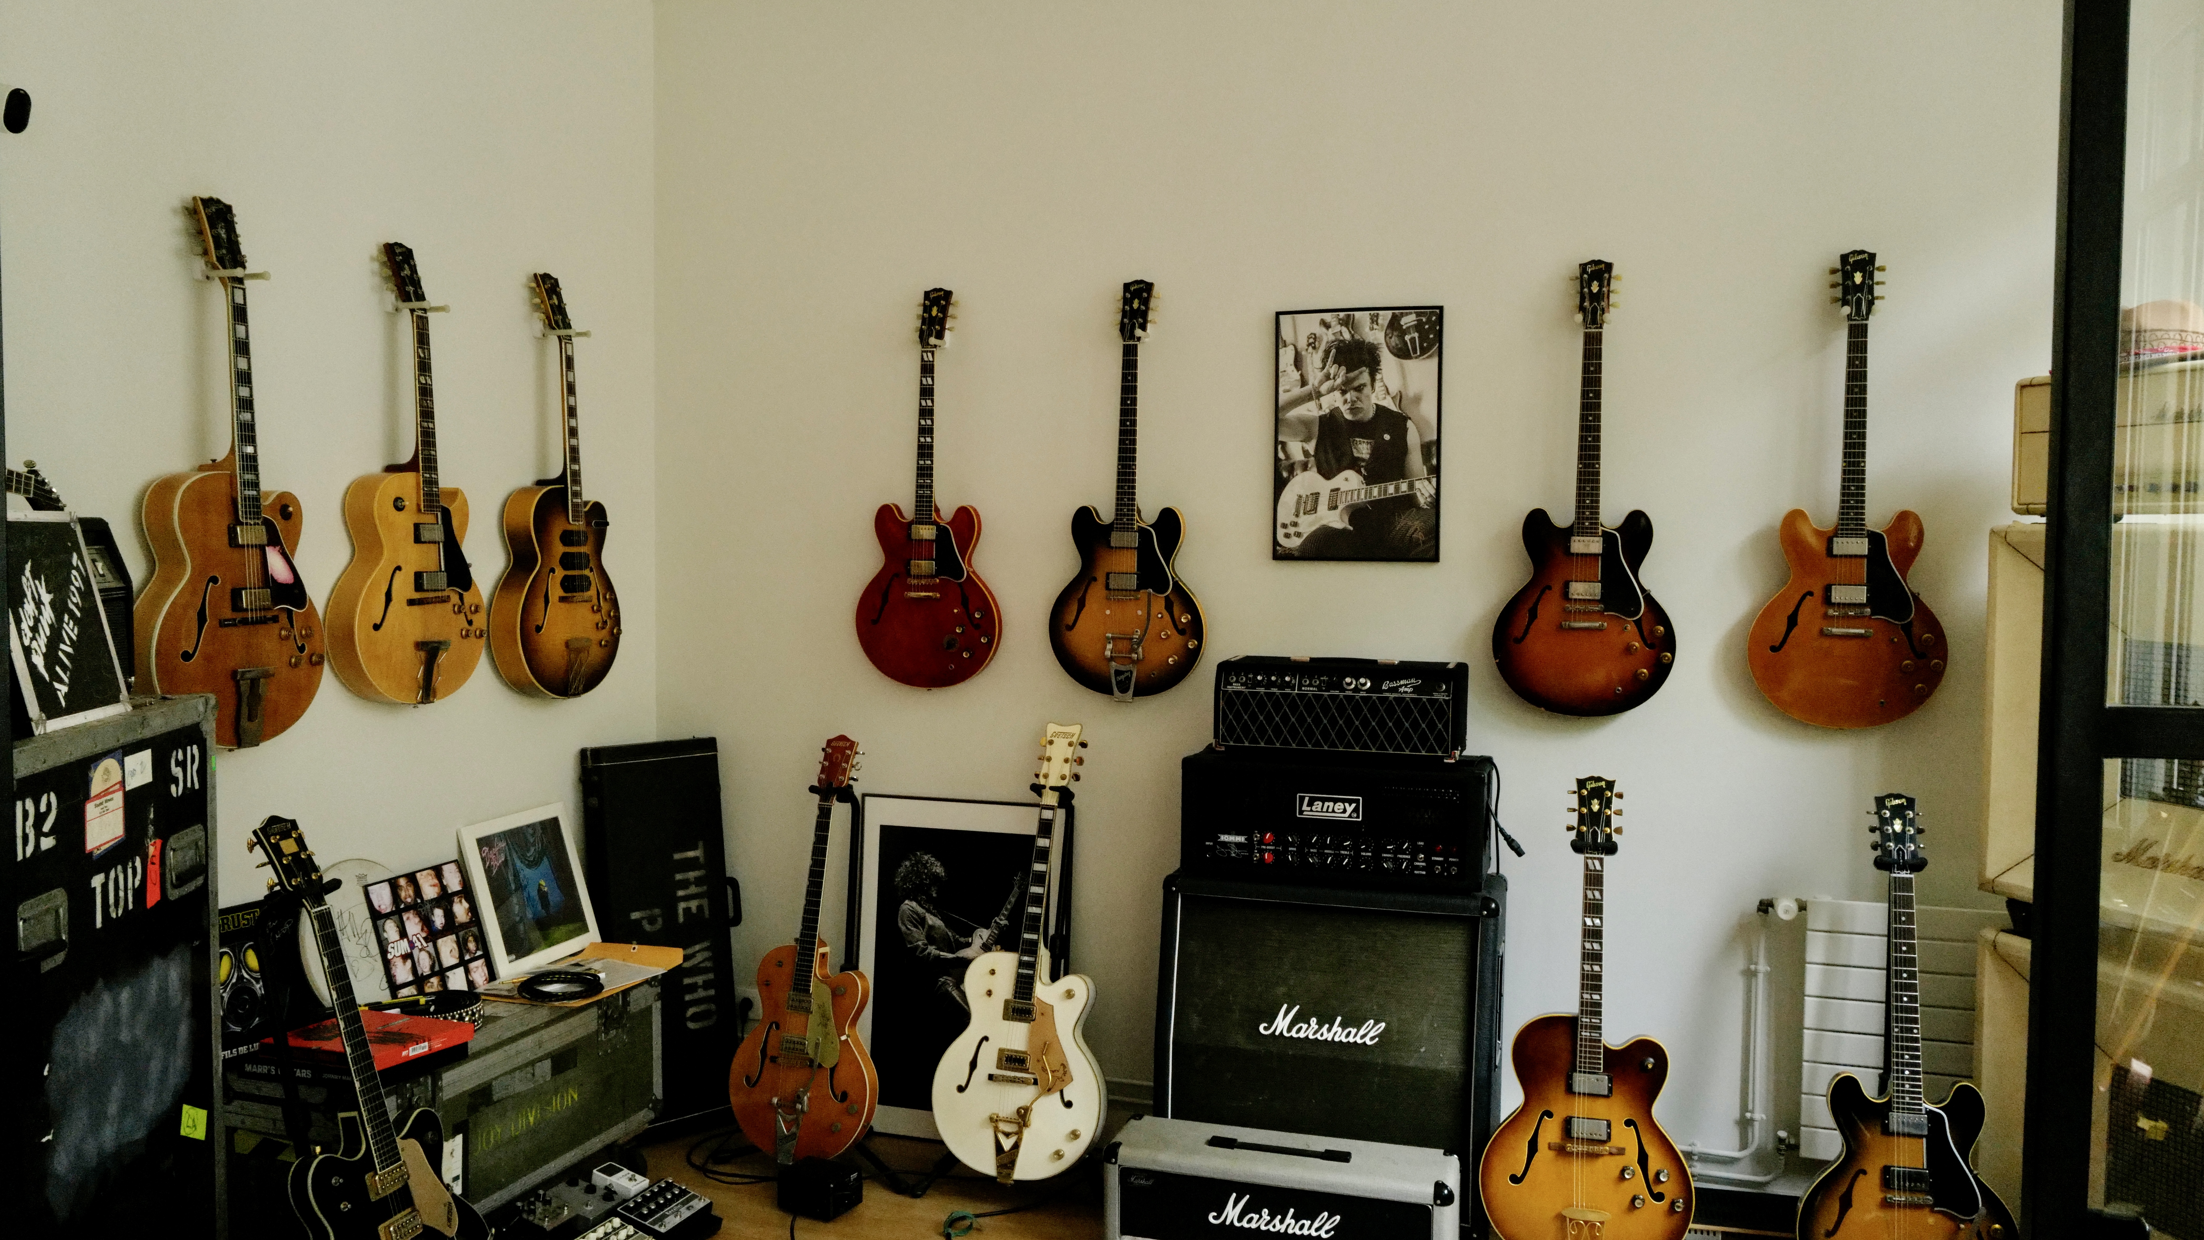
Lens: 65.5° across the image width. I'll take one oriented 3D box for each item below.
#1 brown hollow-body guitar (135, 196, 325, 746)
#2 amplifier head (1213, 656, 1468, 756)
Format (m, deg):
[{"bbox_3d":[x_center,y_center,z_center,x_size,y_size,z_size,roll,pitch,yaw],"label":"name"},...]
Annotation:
[{"bbox_3d":[-1.685,-0.278,3.320,0.140,1.065,0.425,1,3,18],"label":"brown hollow-body guitar"},{"bbox_3d":[0.572,0.209,4.071,0.556,0.210,0.280,1,3,17],"label":"amplifier head"}]

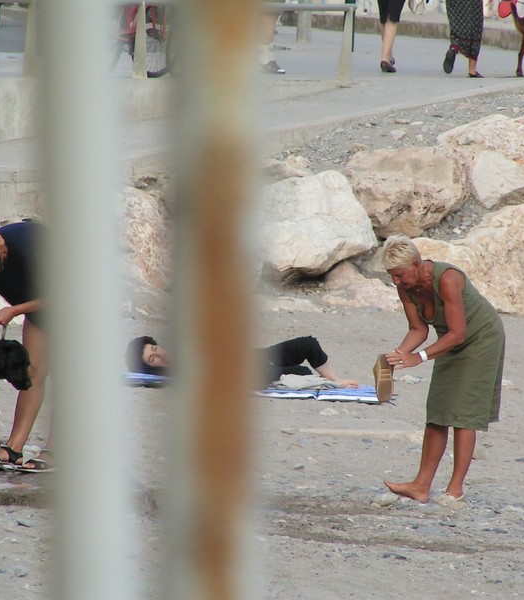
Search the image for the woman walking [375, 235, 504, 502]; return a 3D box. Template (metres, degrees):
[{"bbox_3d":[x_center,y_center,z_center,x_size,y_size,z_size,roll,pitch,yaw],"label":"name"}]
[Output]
[{"bbox_3d":[0.925,0.356,45.000,0.640,1.380,0.500,-1,3,-28],"label":"woman walking"}]

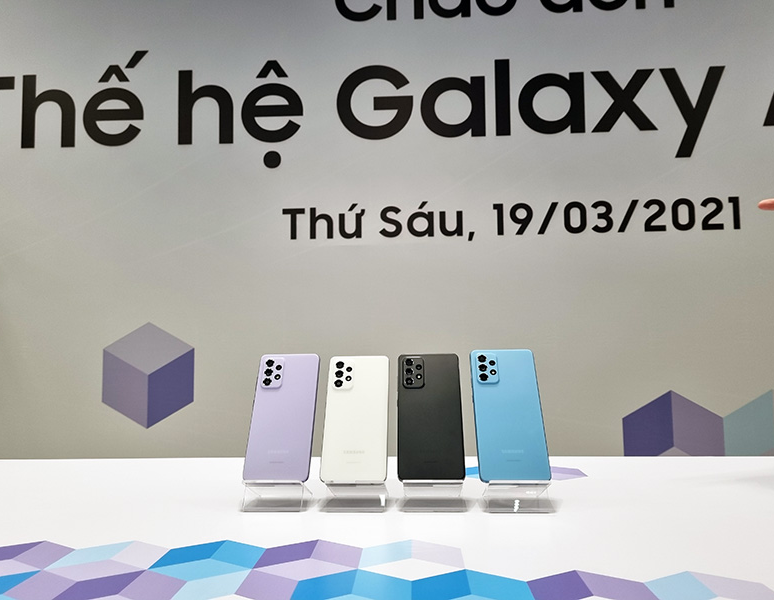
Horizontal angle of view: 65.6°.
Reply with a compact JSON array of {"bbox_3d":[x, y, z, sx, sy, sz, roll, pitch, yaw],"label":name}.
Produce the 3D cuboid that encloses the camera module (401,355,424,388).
[{"bbox_3d":[0.033,0.089,0.740,0.028,0.043,0.003,-2,-35,4],"label":"camera module"}]

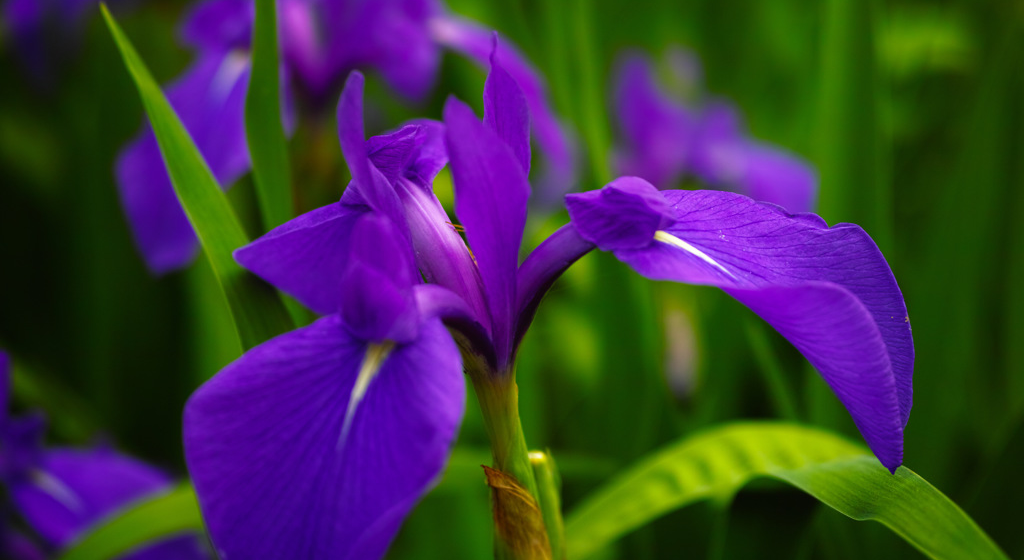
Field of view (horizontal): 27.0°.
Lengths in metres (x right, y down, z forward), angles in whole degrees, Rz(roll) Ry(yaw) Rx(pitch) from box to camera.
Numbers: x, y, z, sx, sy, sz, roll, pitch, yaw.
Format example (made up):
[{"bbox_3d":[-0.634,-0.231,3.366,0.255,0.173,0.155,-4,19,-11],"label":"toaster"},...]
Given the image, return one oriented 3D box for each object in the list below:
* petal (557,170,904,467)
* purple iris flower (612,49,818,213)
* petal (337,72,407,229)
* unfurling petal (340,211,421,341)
[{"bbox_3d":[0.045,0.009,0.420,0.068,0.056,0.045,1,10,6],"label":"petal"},{"bbox_3d":[0.100,-0.073,1.050,0.100,0.084,0.095,-3,10,-18],"label":"purple iris flower"},{"bbox_3d":[-0.027,-0.025,0.405,0.013,0.030,0.012,4,11,24],"label":"petal"},{"bbox_3d":[-0.024,0.000,0.388,0.015,0.024,0.018,4,11,24],"label":"unfurling petal"}]

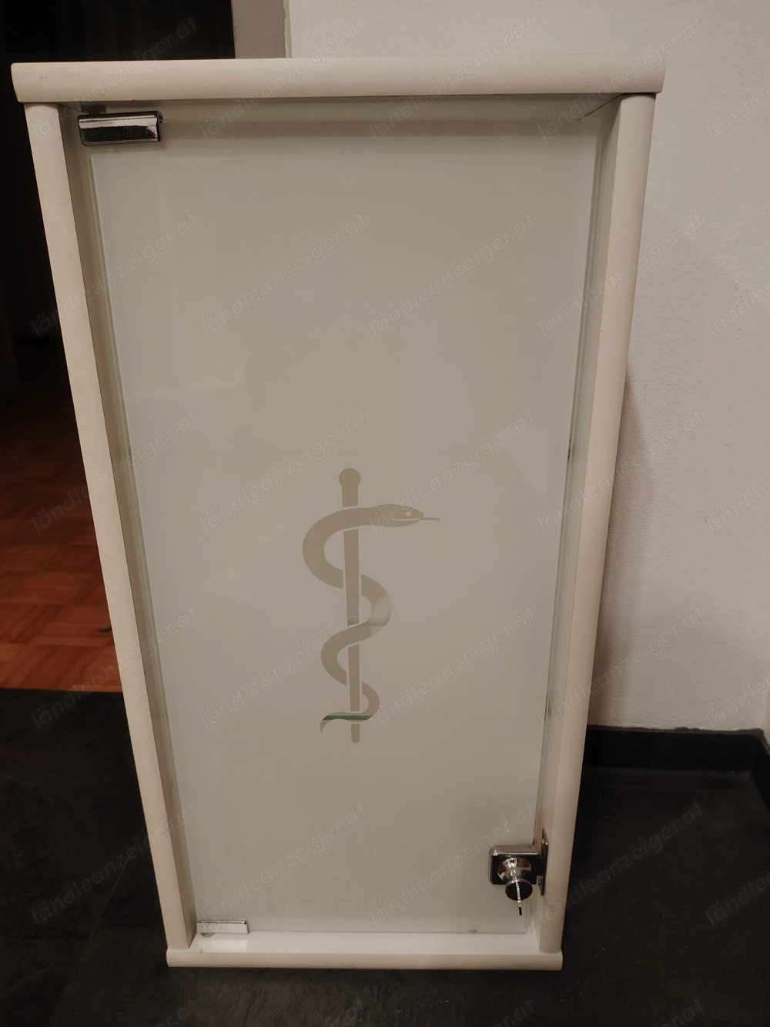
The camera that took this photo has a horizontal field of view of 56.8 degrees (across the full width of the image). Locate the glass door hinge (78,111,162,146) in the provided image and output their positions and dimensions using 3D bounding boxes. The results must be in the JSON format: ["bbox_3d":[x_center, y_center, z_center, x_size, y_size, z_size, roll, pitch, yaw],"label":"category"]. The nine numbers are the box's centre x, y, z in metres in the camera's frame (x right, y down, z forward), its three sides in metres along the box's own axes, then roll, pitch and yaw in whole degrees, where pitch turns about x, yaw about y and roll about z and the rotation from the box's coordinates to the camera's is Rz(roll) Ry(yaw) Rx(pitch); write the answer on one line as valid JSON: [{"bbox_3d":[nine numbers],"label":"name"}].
[{"bbox_3d":[-0.135,-0.197,0.365,0.040,0.014,0.012,0,21,1],"label":"glass door hinge"}]

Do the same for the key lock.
[{"bbox_3d":[0.099,0.273,0.523,0.043,0.056,0.054,0,21,1],"label":"key lock"}]

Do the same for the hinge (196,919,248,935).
[{"bbox_3d":[-0.130,0.328,0.568,0.040,0.014,0.012,0,21,1],"label":"hinge"}]

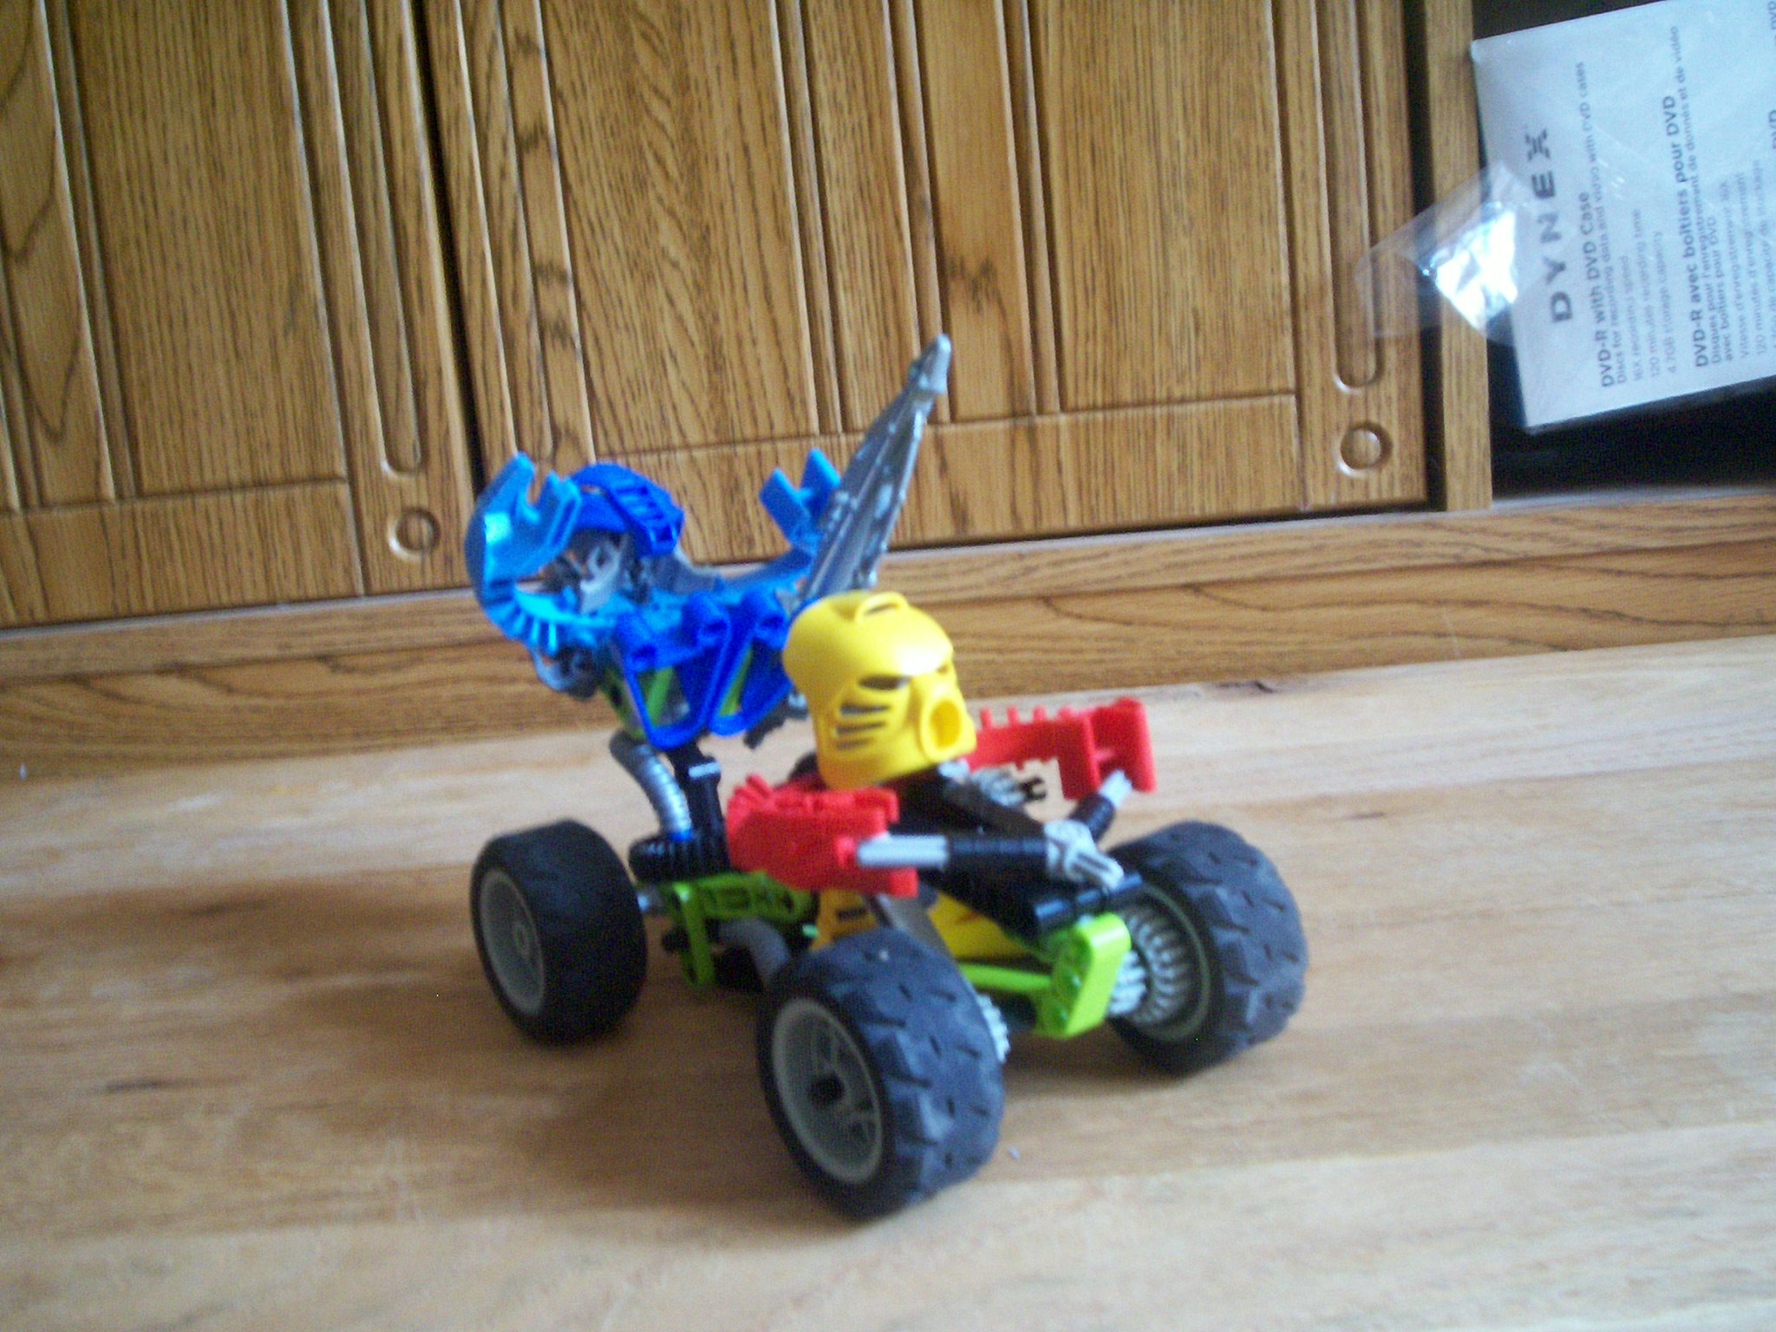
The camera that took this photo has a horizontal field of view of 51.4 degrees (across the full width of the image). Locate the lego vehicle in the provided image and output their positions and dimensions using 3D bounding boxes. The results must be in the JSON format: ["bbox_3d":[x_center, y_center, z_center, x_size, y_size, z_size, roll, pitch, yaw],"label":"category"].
[{"bbox_3d":[-0.014,0.008,0.354,0.098,0.135,0.168,-12,11,-36],"label":"lego vehicle"}]

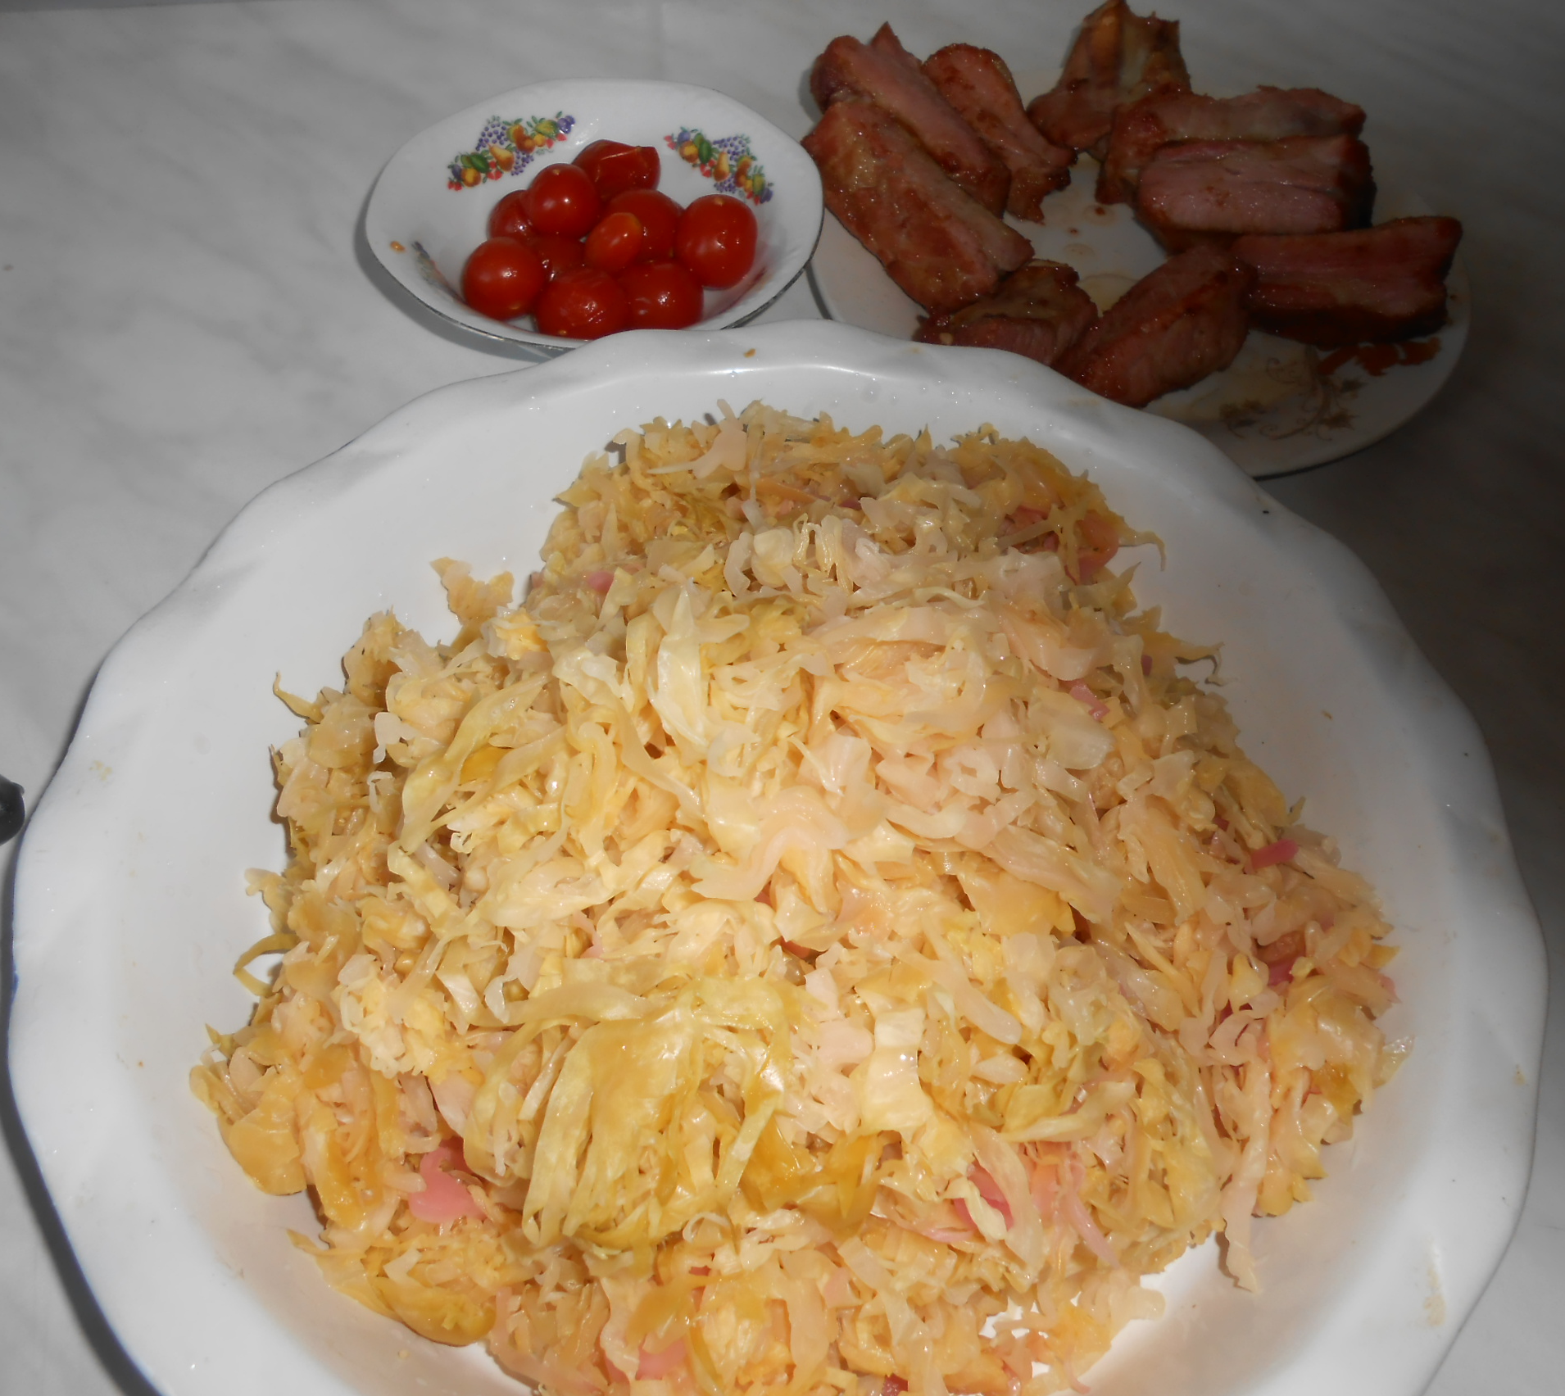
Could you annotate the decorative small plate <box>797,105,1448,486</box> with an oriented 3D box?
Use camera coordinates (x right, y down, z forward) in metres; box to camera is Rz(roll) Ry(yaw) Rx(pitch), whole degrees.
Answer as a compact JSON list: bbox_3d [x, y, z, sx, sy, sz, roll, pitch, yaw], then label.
[{"bbox_3d":[0.126,-0.155,0.512,0.233,0.023,0.233,0,54,0],"label":"decorative small plate"}]

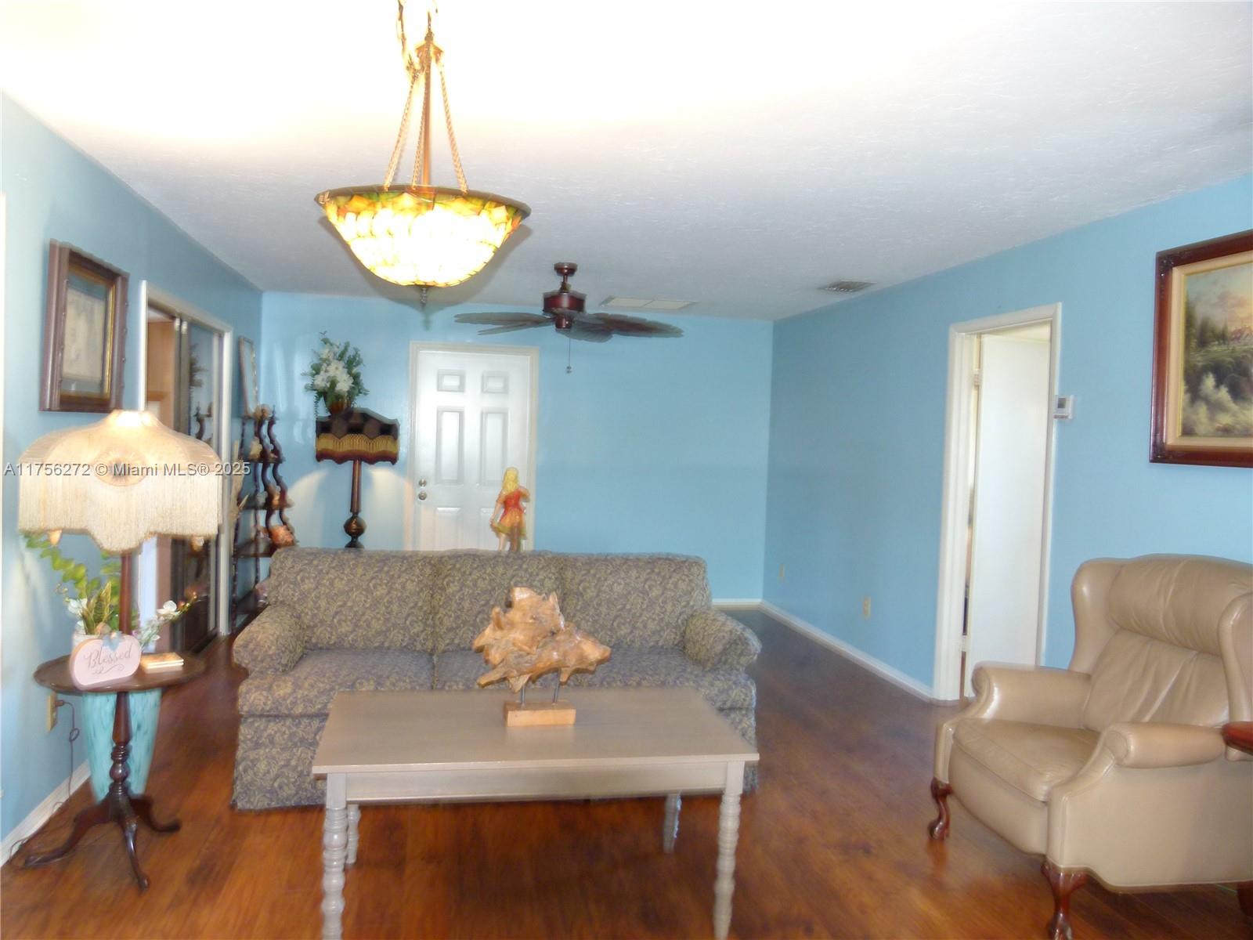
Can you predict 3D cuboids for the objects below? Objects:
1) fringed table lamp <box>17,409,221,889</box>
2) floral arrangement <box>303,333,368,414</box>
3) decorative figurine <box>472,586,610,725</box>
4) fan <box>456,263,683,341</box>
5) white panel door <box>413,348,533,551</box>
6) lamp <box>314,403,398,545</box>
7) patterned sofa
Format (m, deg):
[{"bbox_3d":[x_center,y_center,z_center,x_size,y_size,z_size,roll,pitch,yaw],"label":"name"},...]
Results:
[{"bbox_3d":[-1.655,0.542,2.966,0.580,1.490,0.570,1,3,-28],"label":"fringed table lamp"},{"bbox_3d":[-2.127,-0.701,6.627,0.460,0.600,0.420,1,2,-12],"label":"floral arrangement"},{"bbox_3d":[-0.263,0.574,2.818,0.420,0.420,0.220,1,2,-10],"label":"decorative figurine"},{"bbox_3d":[-0.353,-1.002,5.300,1.360,0.420,1.340,1,2,-12],"label":"fan"},{"bbox_3d":[-1.233,0.091,7.286,0.905,2.040,0.060,1,2,-12],"label":"white panel door"},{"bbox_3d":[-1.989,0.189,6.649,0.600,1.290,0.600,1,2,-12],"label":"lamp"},{"bbox_3d":[-0.528,0.835,4.013,2.100,0.890,0.920,1,2,-10],"label":"patterned sofa"}]

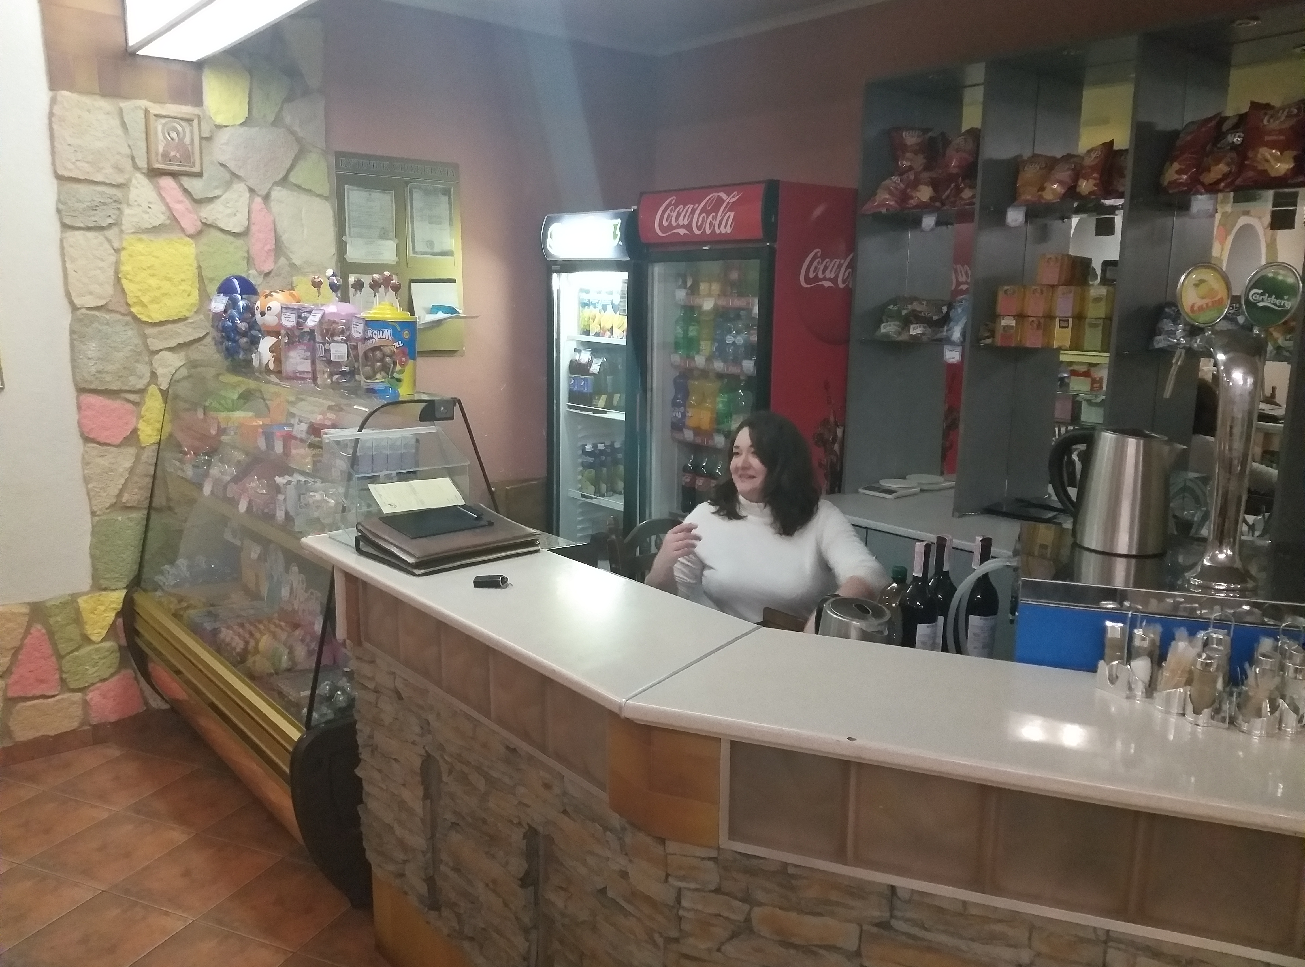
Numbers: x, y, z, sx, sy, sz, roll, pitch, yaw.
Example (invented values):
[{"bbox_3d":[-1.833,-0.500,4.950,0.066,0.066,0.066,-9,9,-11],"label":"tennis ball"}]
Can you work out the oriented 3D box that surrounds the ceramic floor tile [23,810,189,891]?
[{"bbox_3d":[-1.620,1.098,2.938,0.330,0.010,0.330,5,11,21],"label":"ceramic floor tile"}]

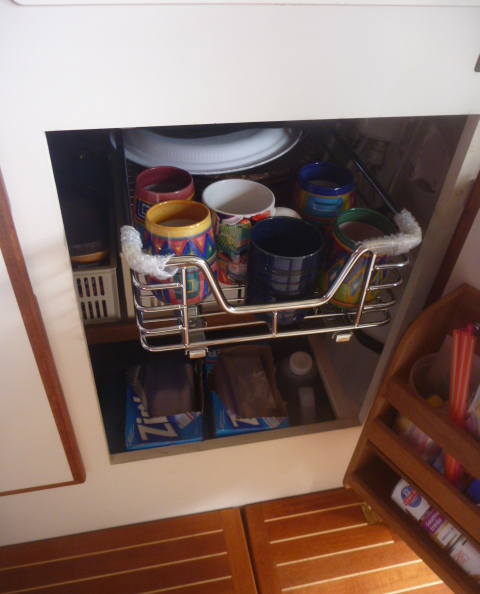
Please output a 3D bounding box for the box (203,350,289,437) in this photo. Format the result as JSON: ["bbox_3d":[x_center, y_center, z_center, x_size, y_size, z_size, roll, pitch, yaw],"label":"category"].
[{"bbox_3d":[0.007,0.184,0.934,0.121,0.088,0.185,-3,42,-9],"label":"box"}]

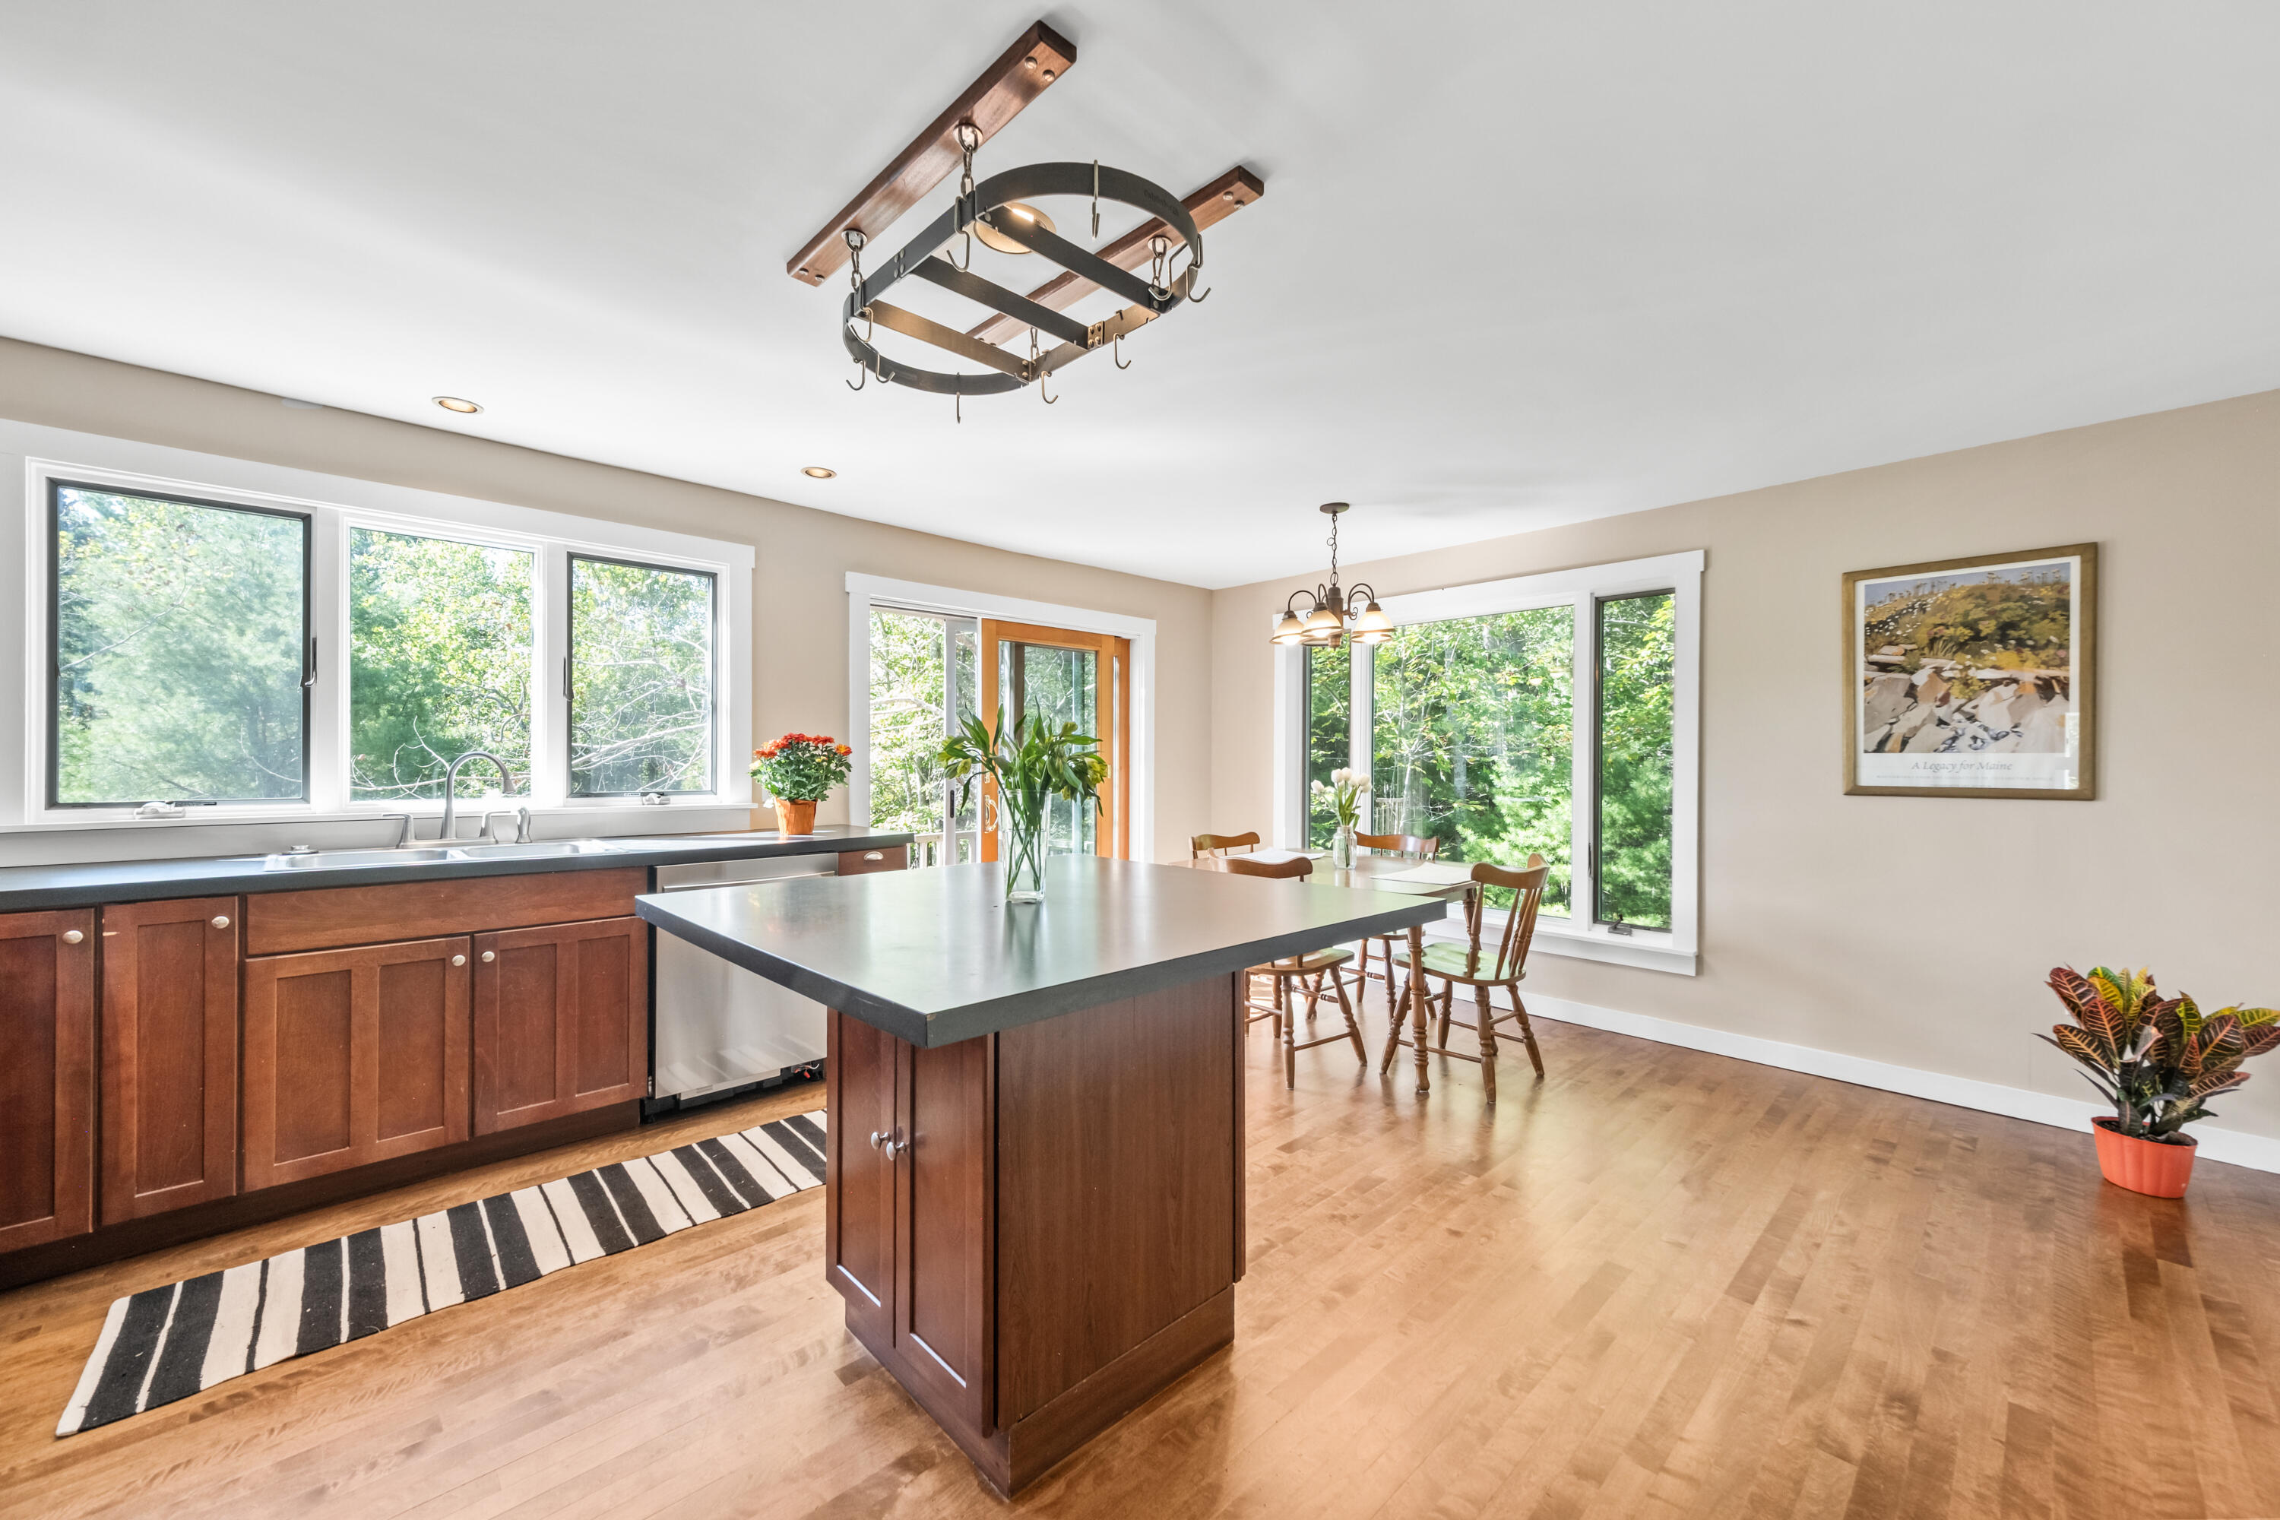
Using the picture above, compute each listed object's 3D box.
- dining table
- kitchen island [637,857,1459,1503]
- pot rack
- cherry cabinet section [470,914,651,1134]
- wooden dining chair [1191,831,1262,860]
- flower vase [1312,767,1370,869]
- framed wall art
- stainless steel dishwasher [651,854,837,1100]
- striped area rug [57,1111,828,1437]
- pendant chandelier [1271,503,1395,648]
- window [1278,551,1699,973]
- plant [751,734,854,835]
[{"bbox_3d":[0.856,0.852,3.667,0.900,0.760,1.370,1,-1,-44],"label":"dining table"},{"bbox_3d":[-0.217,0.752,1.718,1.180,0.925,1.190,1,-1,-44],"label":"kitchen island"},{"bbox_3d":[-0.273,-0.981,1.734,0.540,0.280,0.920,1,-1,-44],"label":"pot rack"},{"bbox_3d":[-1.942,0.796,2.725,0.441,0.599,0.530,0,0,-43],"label":"cherry cabinet section"},{"bbox_3d":[0.579,0.801,4.166,0.450,0.870,0.500,1,-1,-44],"label":"wooden dining chair"},{"bbox_3d":[0.880,0.246,3.612,0.250,0.440,0.230,1,-1,-44],"label":"flower vase"},{"bbox_3d":[2.885,-0.288,2.895,0.030,0.845,0.630,1,-1,-44],"label":"framed wall art"},{"bbox_3d":[-1.587,0.796,3.141,0.610,0.860,0.600,1,-1,-44],"label":"stainless steel dishwasher"},{"bbox_3d":[-1.429,1.213,2.257,1.820,0.010,0.520,0,-1,-41],"label":"striped area rug"},{"bbox_3d":[0.845,-0.789,3.579,0.530,0.620,0.530,0,0,0],"label":"pendant chandelier"},{"bbox_3d":[1.609,0.020,4.249,0.100,1.800,2.200,1,-1,-44],"label":"window"},{"bbox_3d":[-1.424,0.098,3.432,0.420,0.430,0.400,1,-1,-44],"label":"plant"}]

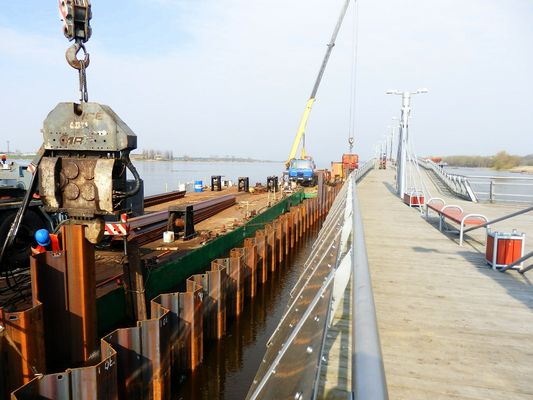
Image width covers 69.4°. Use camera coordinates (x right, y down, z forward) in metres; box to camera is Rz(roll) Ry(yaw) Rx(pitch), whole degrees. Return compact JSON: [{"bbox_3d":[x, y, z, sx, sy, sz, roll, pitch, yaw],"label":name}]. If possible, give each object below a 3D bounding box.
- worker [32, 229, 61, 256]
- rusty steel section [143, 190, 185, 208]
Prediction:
[{"bbox_3d":[-3.330,1.117,5.727,0.650,1.440,0.580,6,8,43],"label":"worker"},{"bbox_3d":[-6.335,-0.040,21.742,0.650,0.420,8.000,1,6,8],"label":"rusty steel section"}]

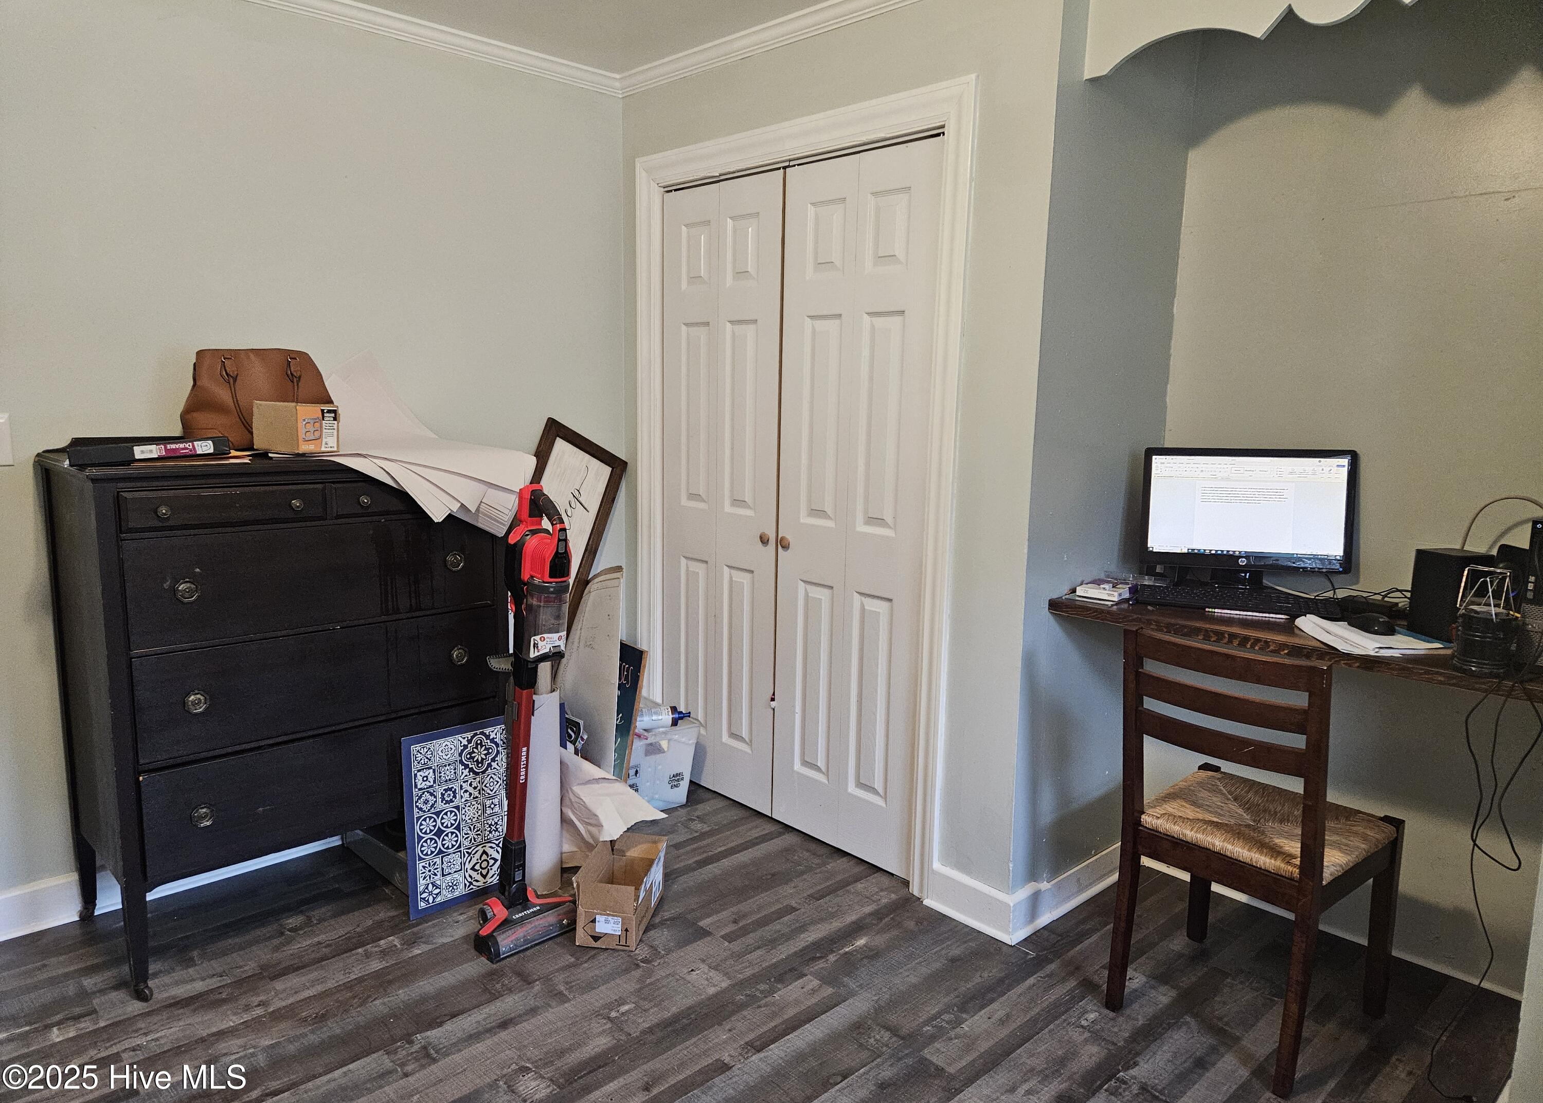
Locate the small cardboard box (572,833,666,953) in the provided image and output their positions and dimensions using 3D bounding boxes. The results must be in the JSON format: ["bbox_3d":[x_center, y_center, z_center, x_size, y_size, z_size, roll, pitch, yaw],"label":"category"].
[{"bbox_3d":[-0.401,0.882,2.679,0.165,0.165,0.300,2,9,7],"label":"small cardboard box"}]

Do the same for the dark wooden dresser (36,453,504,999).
[{"bbox_3d":[-1.234,0.351,2.672,0.935,1.180,0.540,-7,12,-43],"label":"dark wooden dresser"}]

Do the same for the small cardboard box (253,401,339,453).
[{"bbox_3d":[-1.192,-0.310,2.574,0.185,0.116,0.107,7,11,34],"label":"small cardboard box"}]

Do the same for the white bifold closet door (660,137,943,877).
[{"bbox_3d":[0.034,-0.139,3.214,0.040,2.030,1.180,-7,12,-43],"label":"white bifold closet door"}]

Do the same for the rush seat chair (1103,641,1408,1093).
[{"bbox_3d":[1.082,0.611,2.274,0.510,0.885,0.455,-7,12,-41],"label":"rush seat chair"}]

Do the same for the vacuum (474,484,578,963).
[{"bbox_3d":[-0.618,0.406,2.532,0.265,1.140,0.210,-7,12,-43],"label":"vacuum"}]

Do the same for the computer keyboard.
[{"bbox_3d":[1.109,0.119,2.461,0.440,0.030,0.150,4,9,18],"label":"computer keyboard"}]

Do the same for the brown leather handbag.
[{"bbox_3d":[-1.338,-0.386,2.658,0.335,0.260,0.170,-5,11,-35],"label":"brown leather handbag"}]

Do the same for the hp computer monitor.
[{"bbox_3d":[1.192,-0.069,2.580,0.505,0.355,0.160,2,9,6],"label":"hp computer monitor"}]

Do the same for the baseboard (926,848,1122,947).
[{"bbox_3d":[0.753,0.890,2.926,0.650,0.120,0.295,-7,12,-43],"label":"baseboard"}]

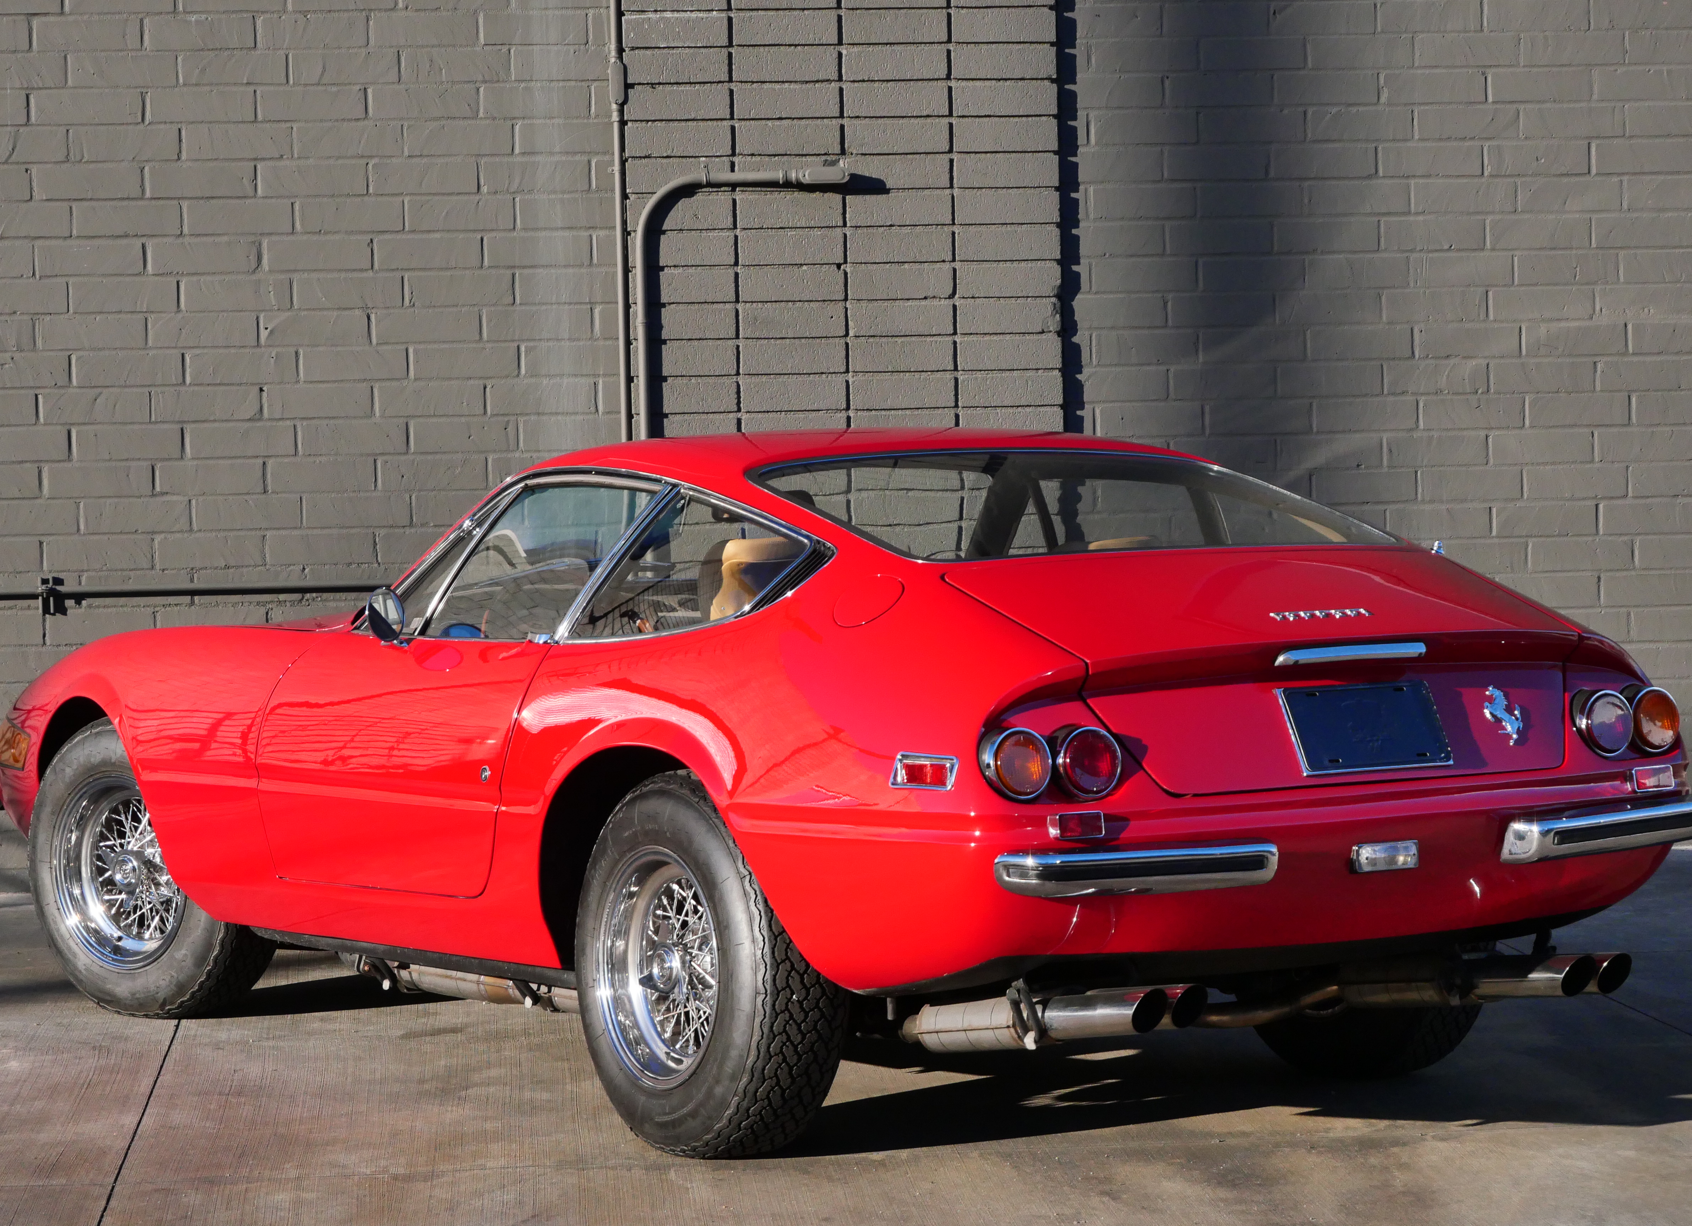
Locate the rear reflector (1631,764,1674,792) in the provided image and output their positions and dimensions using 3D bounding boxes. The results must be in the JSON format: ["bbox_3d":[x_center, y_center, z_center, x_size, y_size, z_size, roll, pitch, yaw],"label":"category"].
[{"bbox_3d":[1.371,0.286,7.242,0.087,0.042,0.032,-2,2,-32],"label":"rear reflector"}]

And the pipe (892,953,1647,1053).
[{"bbox_3d":[0.709,0.652,7.282,1.065,0.169,0.796,-3,3,-32],"label":"pipe"}]

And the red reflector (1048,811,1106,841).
[{"bbox_3d":[0.362,0.334,6.677,0.091,0.046,0.040,-3,3,-32],"label":"red reflector"}]

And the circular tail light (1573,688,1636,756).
[{"bbox_3d":[1.291,0.193,7.260,0.113,0.113,0.055,-2,2,-32],"label":"circular tail light"}]

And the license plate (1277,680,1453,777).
[{"bbox_3d":[0.860,0.191,7.013,0.310,0.156,0.020,-3,-22,-32],"label":"license plate"}]

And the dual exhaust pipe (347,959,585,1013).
[{"bbox_3d":[-0.734,0.738,8.707,0.199,0.119,1.095,-3,3,-32],"label":"dual exhaust pipe"}]

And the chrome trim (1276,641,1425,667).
[{"bbox_3d":[0.828,0.067,6.969,0.285,0.030,0.040,-2,2,-32],"label":"chrome trim"}]

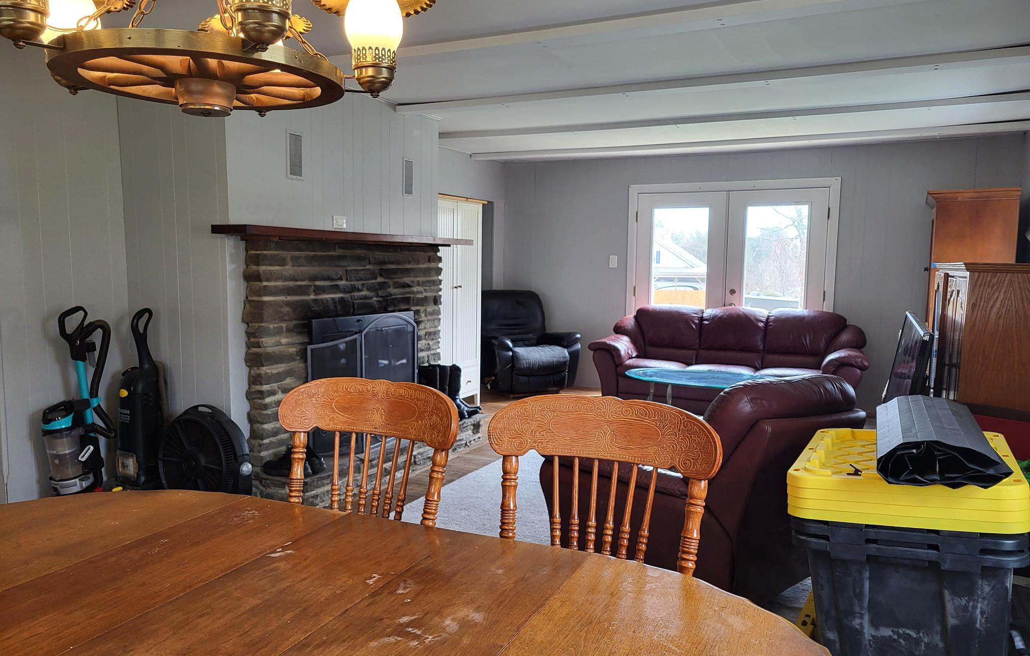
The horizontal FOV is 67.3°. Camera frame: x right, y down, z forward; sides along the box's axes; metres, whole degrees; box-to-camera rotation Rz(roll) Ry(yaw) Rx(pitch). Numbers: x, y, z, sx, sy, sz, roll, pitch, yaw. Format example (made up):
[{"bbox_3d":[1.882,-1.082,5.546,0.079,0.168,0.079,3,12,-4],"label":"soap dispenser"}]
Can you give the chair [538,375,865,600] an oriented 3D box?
[{"bbox_3d":[0.870,0.616,3.455,1.060,0.940,1.000,-4,7,-43],"label":"chair"}]

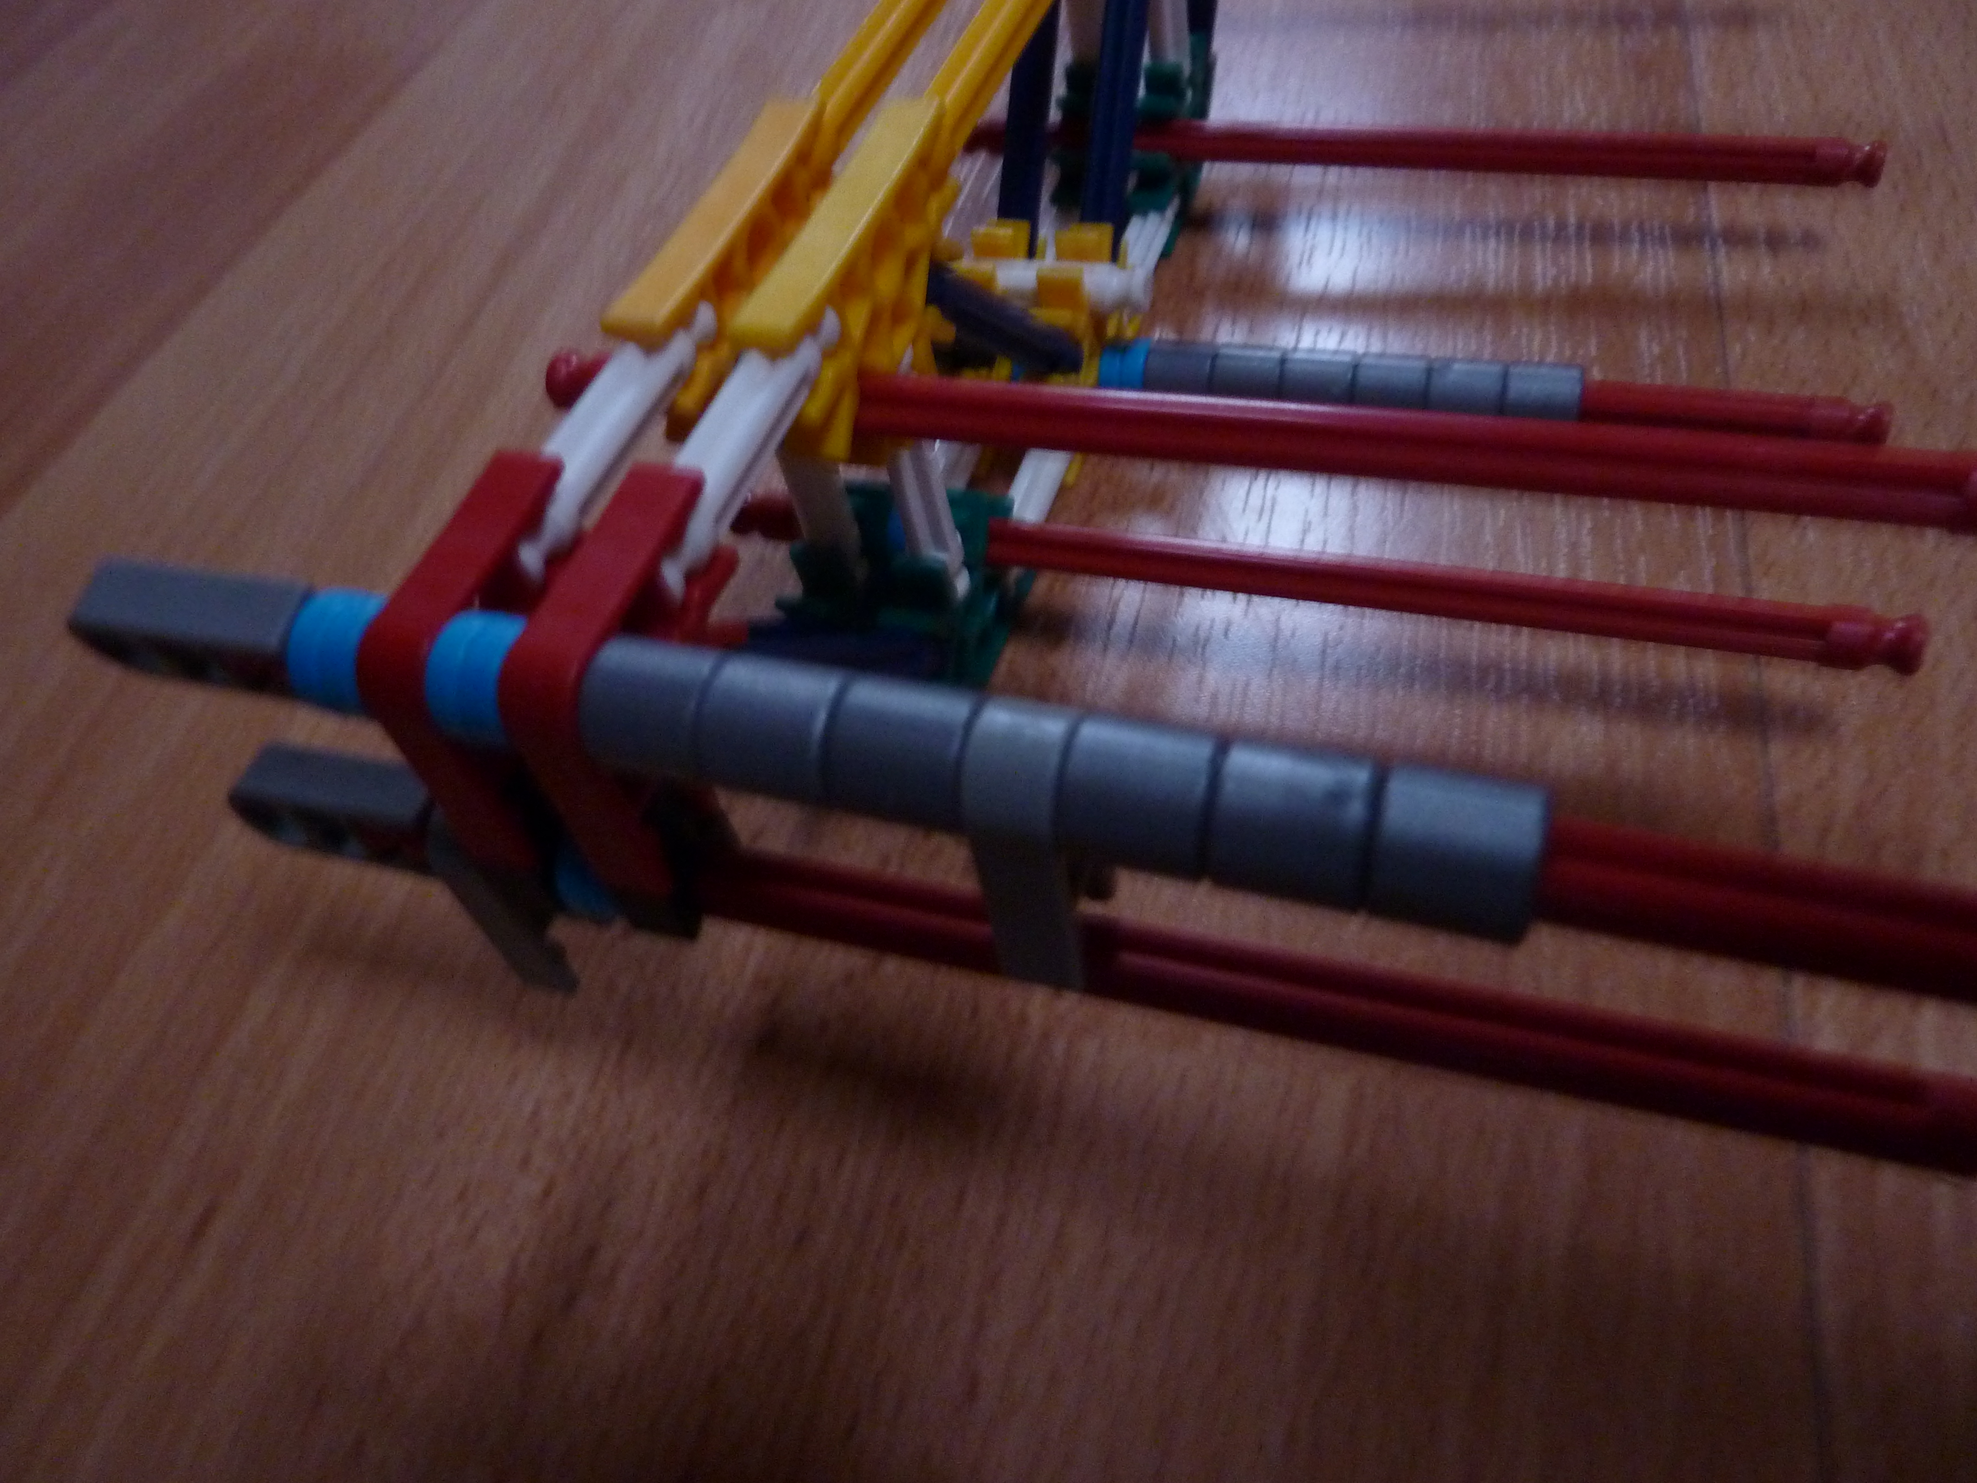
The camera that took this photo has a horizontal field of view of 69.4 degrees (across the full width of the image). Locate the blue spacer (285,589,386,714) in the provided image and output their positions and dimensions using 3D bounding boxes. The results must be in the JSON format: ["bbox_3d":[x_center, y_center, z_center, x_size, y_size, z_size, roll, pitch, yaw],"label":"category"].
[{"bbox_3d":[-0.045,-0.006,0.103,0.006,0.008,0.008,10,54,20],"label":"blue spacer"}]

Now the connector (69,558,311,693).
[{"bbox_3d":[-0.058,-0.008,0.108,0.022,0.008,0.006,8,65,19],"label":"connector"}]

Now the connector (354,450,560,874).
[{"bbox_3d":[-0.036,-0.006,0.110,0.006,0.022,0.022,9,54,18],"label":"connector"}]

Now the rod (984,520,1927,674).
[{"bbox_3d":[0.029,-0.019,0.158,0.130,0.006,0.006,9,54,18],"label":"rod"}]

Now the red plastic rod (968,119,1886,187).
[{"bbox_3d":[0.059,-0.087,0.211,0.130,0.006,0.006,10,54,18],"label":"red plastic rod"}]

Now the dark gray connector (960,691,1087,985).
[{"bbox_3d":[0.003,0.006,0.091,0.006,0.022,0.008,10,54,20],"label":"dark gray connector"}]

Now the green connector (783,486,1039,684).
[{"bbox_3d":[-0.010,-0.017,0.165,0.018,0.022,0.033,9,54,18],"label":"green connector"}]

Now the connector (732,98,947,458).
[{"bbox_3d":[-0.011,-0.040,0.132,0.006,0.022,0.036,9,54,18],"label":"connector"}]

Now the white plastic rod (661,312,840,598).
[{"bbox_3d":[-0.020,-0.024,0.112,0.006,0.006,0.033,9,54,18],"label":"white plastic rod"}]

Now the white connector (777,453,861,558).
[{"bbox_3d":[-0.019,-0.029,0.151,0.006,0.033,0.006,9,54,18],"label":"white connector"}]

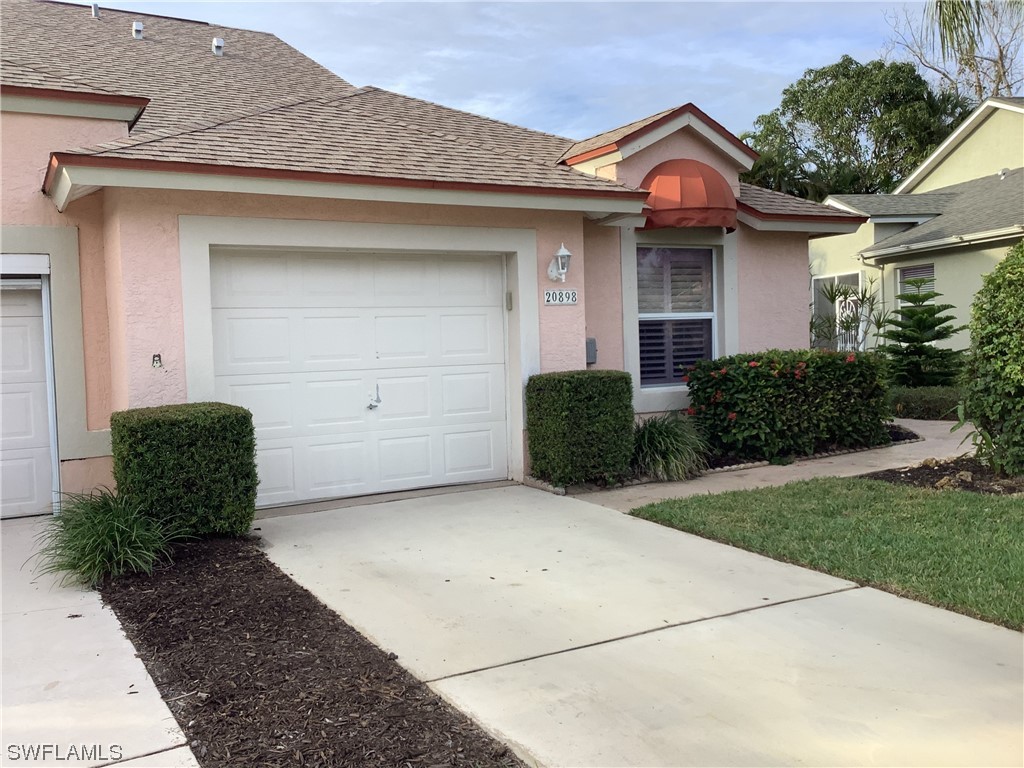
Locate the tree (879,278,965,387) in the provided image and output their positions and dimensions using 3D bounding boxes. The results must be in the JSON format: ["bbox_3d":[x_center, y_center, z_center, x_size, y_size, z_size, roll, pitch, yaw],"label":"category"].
[{"bbox_3d":[6.194,-0.564,13.842,1.420,2.050,1.420,-3,3,-29],"label":"tree"}]

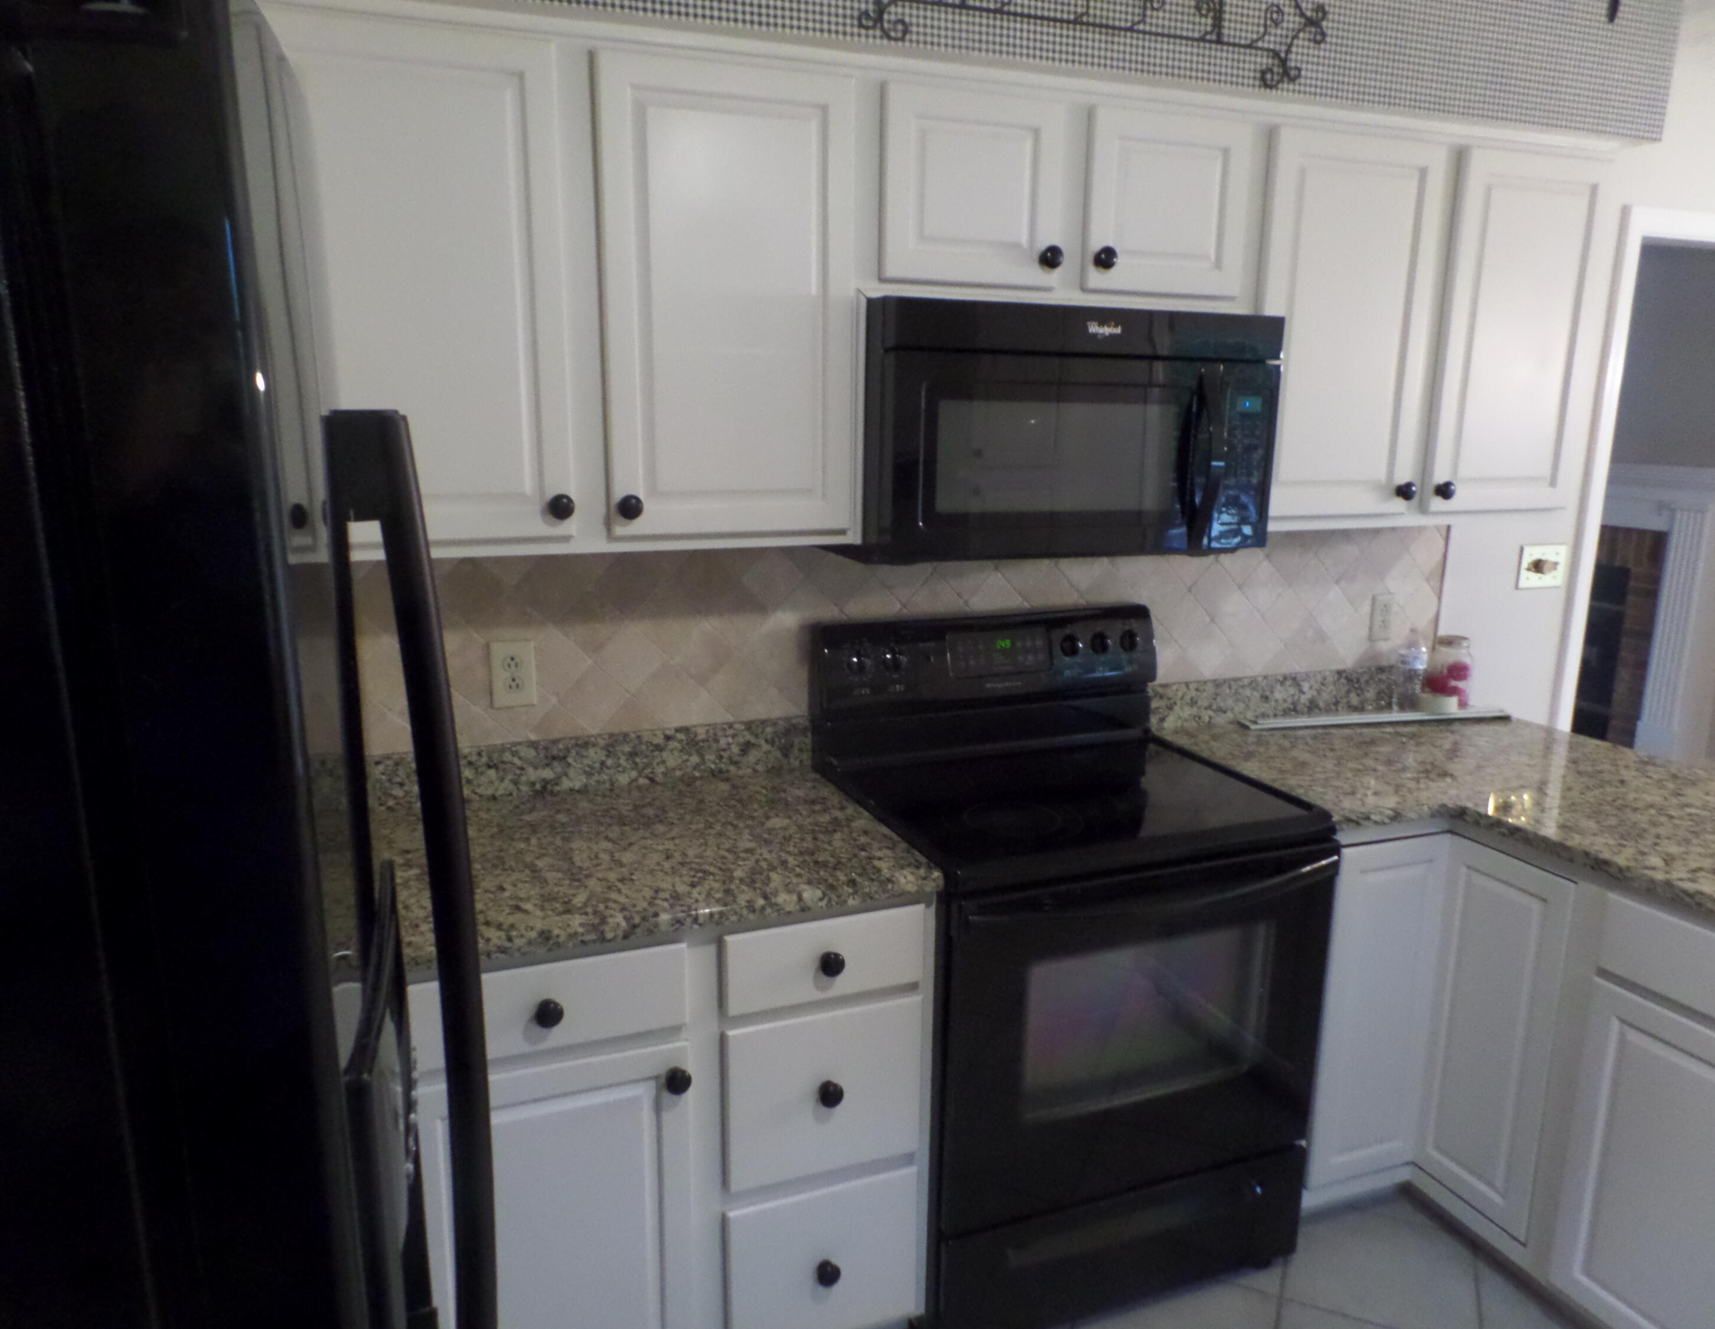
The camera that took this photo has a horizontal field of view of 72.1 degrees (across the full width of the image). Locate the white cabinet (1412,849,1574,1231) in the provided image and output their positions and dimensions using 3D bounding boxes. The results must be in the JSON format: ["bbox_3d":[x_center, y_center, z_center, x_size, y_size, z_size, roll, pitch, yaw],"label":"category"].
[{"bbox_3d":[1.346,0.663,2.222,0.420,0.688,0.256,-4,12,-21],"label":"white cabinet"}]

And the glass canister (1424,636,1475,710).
[{"bbox_3d":[1.470,0.021,2.925,0.120,0.171,0.120,-4,12,-21],"label":"glass canister"}]

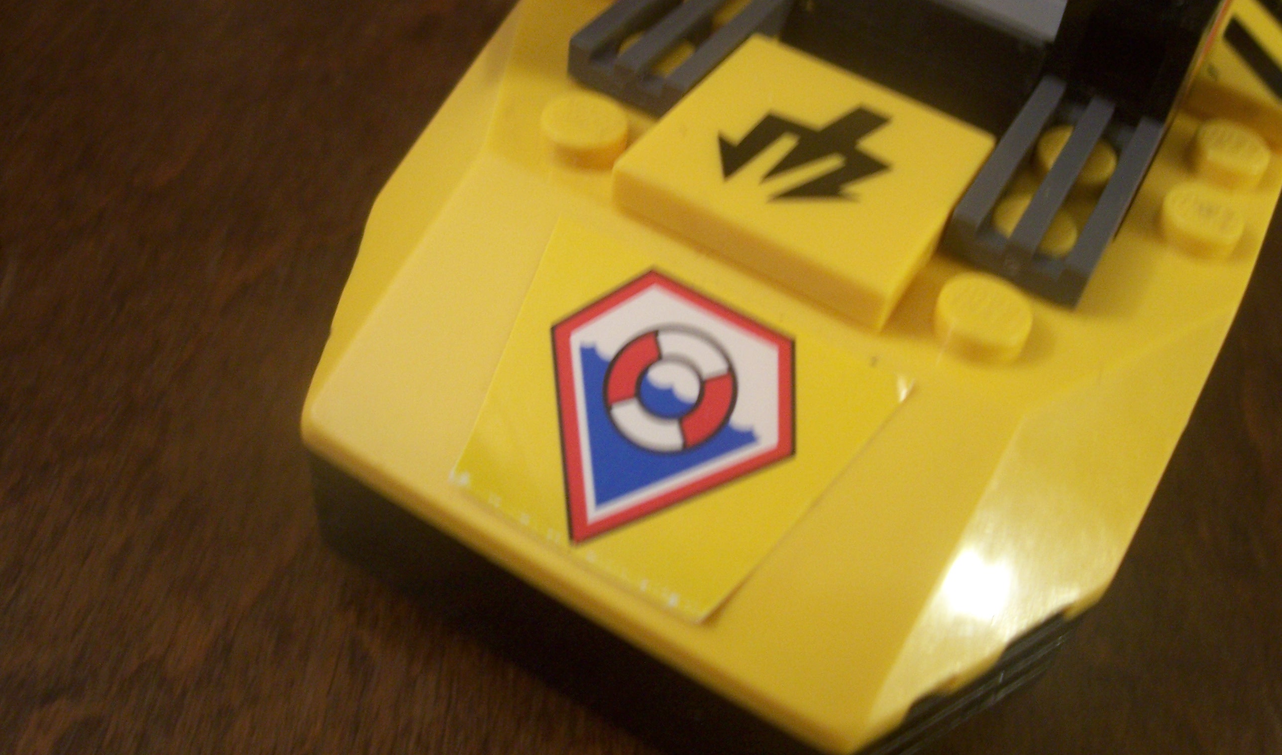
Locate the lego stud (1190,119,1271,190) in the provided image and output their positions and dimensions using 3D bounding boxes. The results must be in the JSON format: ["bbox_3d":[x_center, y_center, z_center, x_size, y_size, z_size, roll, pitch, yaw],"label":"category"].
[{"bbox_3d":[0.036,-0.014,0.077,0.005,0.002,0.005,28,51,15],"label":"lego stud"}]

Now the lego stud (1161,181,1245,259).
[{"bbox_3d":[0.032,-0.009,0.072,0.005,0.002,0.005,28,51,15],"label":"lego stud"}]

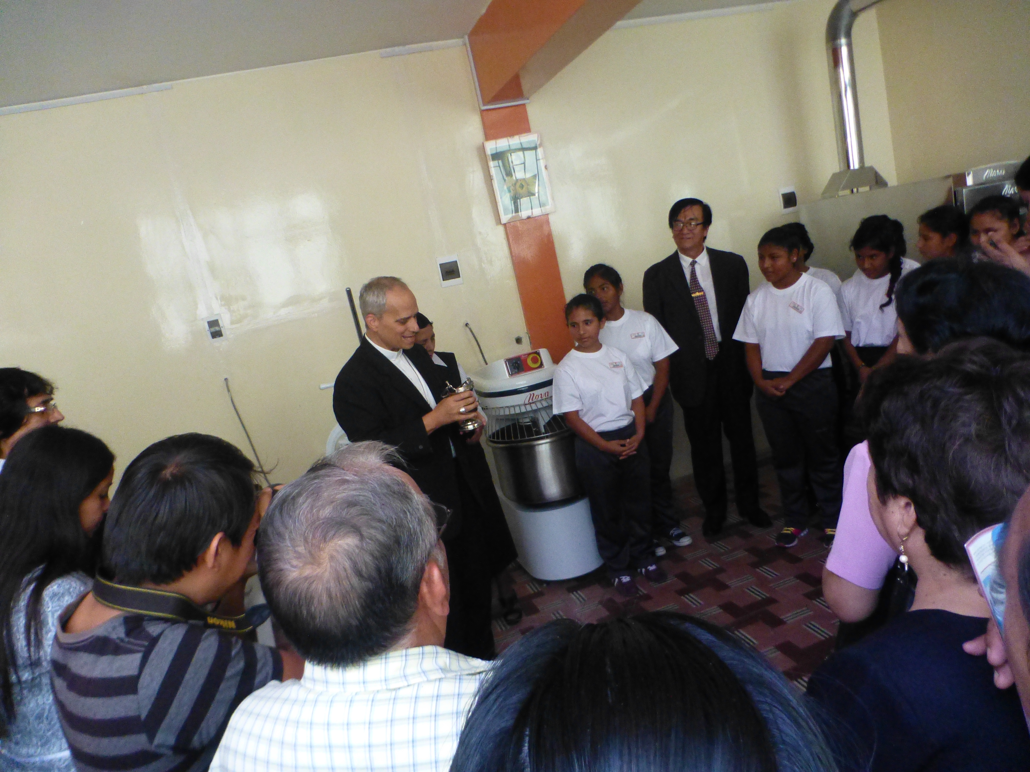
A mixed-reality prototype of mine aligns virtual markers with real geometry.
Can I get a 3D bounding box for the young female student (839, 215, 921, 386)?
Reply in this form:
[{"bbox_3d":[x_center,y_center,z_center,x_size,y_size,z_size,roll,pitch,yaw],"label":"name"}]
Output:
[{"bbox_3d":[1.950,-0.170,3.740,0.300,1.450,0.440,-20,12,-41],"label":"young female student"}]

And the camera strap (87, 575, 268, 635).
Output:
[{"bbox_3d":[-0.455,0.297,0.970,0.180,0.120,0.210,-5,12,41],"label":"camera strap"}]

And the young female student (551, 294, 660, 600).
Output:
[{"bbox_3d":[0.440,0.270,3.290,0.410,1.390,0.290,-14,9,-8],"label":"young female student"}]

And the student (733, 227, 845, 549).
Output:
[{"bbox_3d":[1.320,0.006,3.390,0.470,1.500,0.310,-5,12,41],"label":"student"}]

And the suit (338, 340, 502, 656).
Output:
[{"bbox_3d":[-0.330,0.466,2.730,0.390,1.370,0.480,-6,11,38],"label":"suit"}]

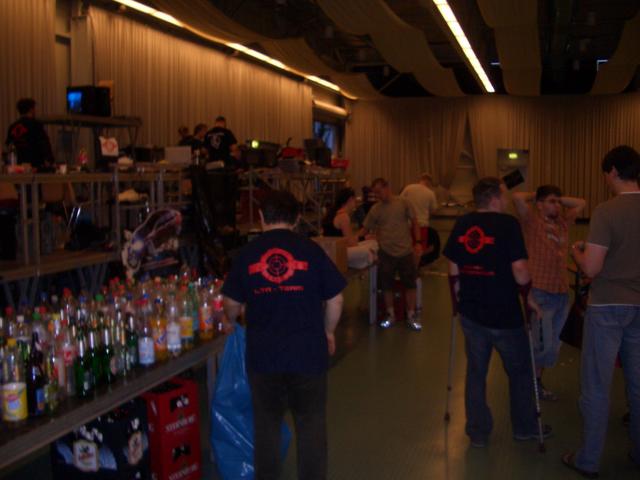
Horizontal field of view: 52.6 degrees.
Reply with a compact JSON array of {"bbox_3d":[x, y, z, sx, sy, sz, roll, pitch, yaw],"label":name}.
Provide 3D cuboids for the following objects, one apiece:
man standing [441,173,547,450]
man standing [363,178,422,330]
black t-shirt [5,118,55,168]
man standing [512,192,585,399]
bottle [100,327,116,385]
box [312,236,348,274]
[{"bbox_3d":[1.147,0.447,4.168,0.420,1.720,0.560,-5,7,-44],"label":"man standing"},{"bbox_3d":[0.846,0.136,7.517,0.600,1.720,0.480,3,6,32],"label":"man standing"},{"bbox_3d":[-3.185,-1.036,7.130,0.500,0.640,0.320,0,5,6],"label":"black t-shirt"},{"bbox_3d":[1.791,0.391,5.053,0.560,1.660,0.380,1,5,10],"label":"man standing"},{"bbox_3d":[-0.995,0.542,3.038,0.070,0.260,0.070,0,5,0],"label":"bottle"},{"bbox_3d":[0.043,0.157,6.747,0.380,0.370,0.380,1,6,18],"label":"box"}]

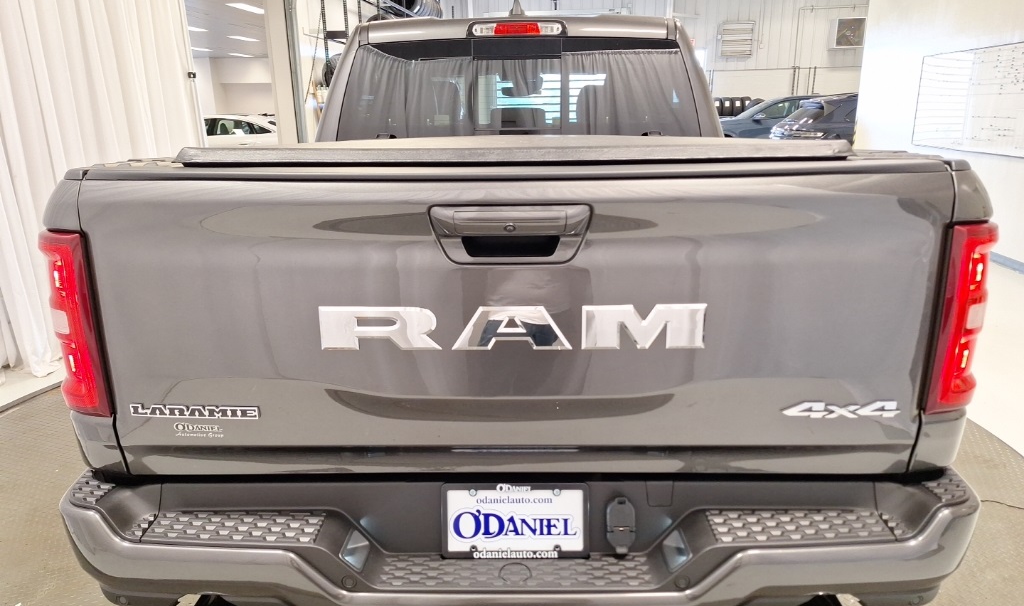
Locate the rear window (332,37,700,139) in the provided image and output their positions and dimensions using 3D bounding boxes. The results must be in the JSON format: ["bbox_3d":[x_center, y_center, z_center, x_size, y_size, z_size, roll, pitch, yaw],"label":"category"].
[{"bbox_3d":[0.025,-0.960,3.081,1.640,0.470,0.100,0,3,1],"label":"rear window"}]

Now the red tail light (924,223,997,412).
[{"bbox_3d":[0.921,0.021,1.425,0.150,0.400,0.160,0,15,1],"label":"red tail light"}]

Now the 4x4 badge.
[{"bbox_3d":[0.665,0.218,1.375,0.234,0.039,0.012,0,15,1],"label":"4x4 badge"}]

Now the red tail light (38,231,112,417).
[{"bbox_3d":[-0.909,0.030,1.446,0.150,0.400,0.160,0,15,1],"label":"red tail light"}]

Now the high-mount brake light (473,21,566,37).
[{"bbox_3d":[0.024,-1.225,3.042,0.430,0.069,0.060,0,15,1],"label":"high-mount brake light"}]

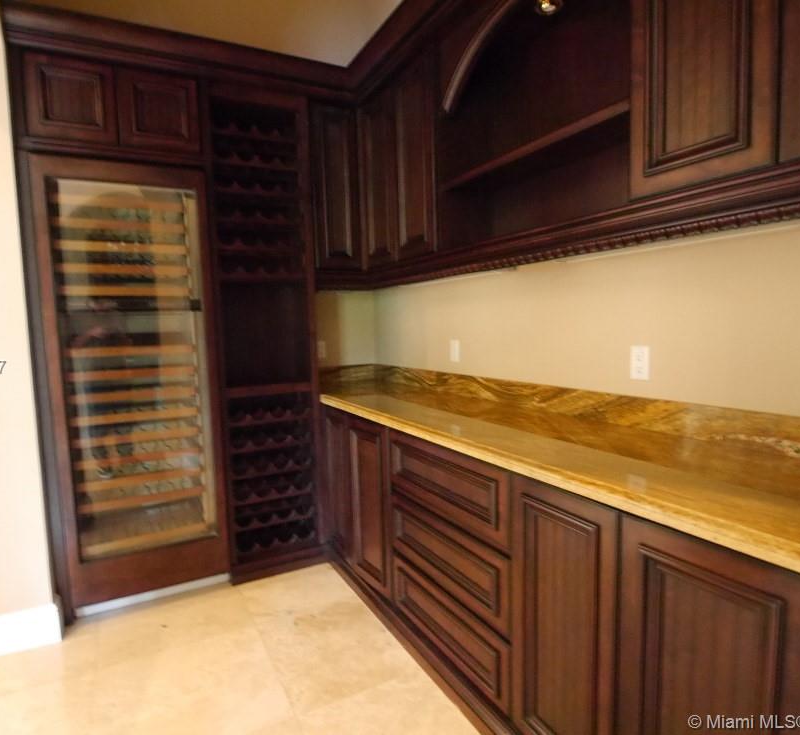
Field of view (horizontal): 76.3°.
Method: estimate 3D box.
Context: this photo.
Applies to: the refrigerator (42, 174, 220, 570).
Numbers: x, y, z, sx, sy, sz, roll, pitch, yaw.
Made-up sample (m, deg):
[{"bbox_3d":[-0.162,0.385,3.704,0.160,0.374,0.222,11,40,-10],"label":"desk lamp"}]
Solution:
[{"bbox_3d":[-1.347,0.005,2.633,0.632,1.756,0.560,-4,5,-28],"label":"refrigerator"}]

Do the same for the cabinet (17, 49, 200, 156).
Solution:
[{"bbox_3d":[-1.403,-1.193,2.545,0.696,0.358,0.600,-4,5,-28],"label":"cabinet"}]

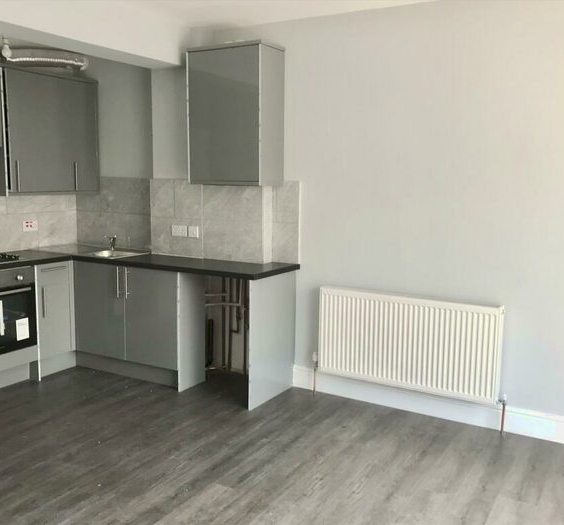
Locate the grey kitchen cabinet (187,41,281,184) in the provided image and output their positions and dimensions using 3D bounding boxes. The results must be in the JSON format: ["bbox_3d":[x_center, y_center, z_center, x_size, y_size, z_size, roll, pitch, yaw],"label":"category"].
[{"bbox_3d":[-0.329,-1.032,4.059,0.622,0.945,0.311,5,9,30],"label":"grey kitchen cabinet"}]

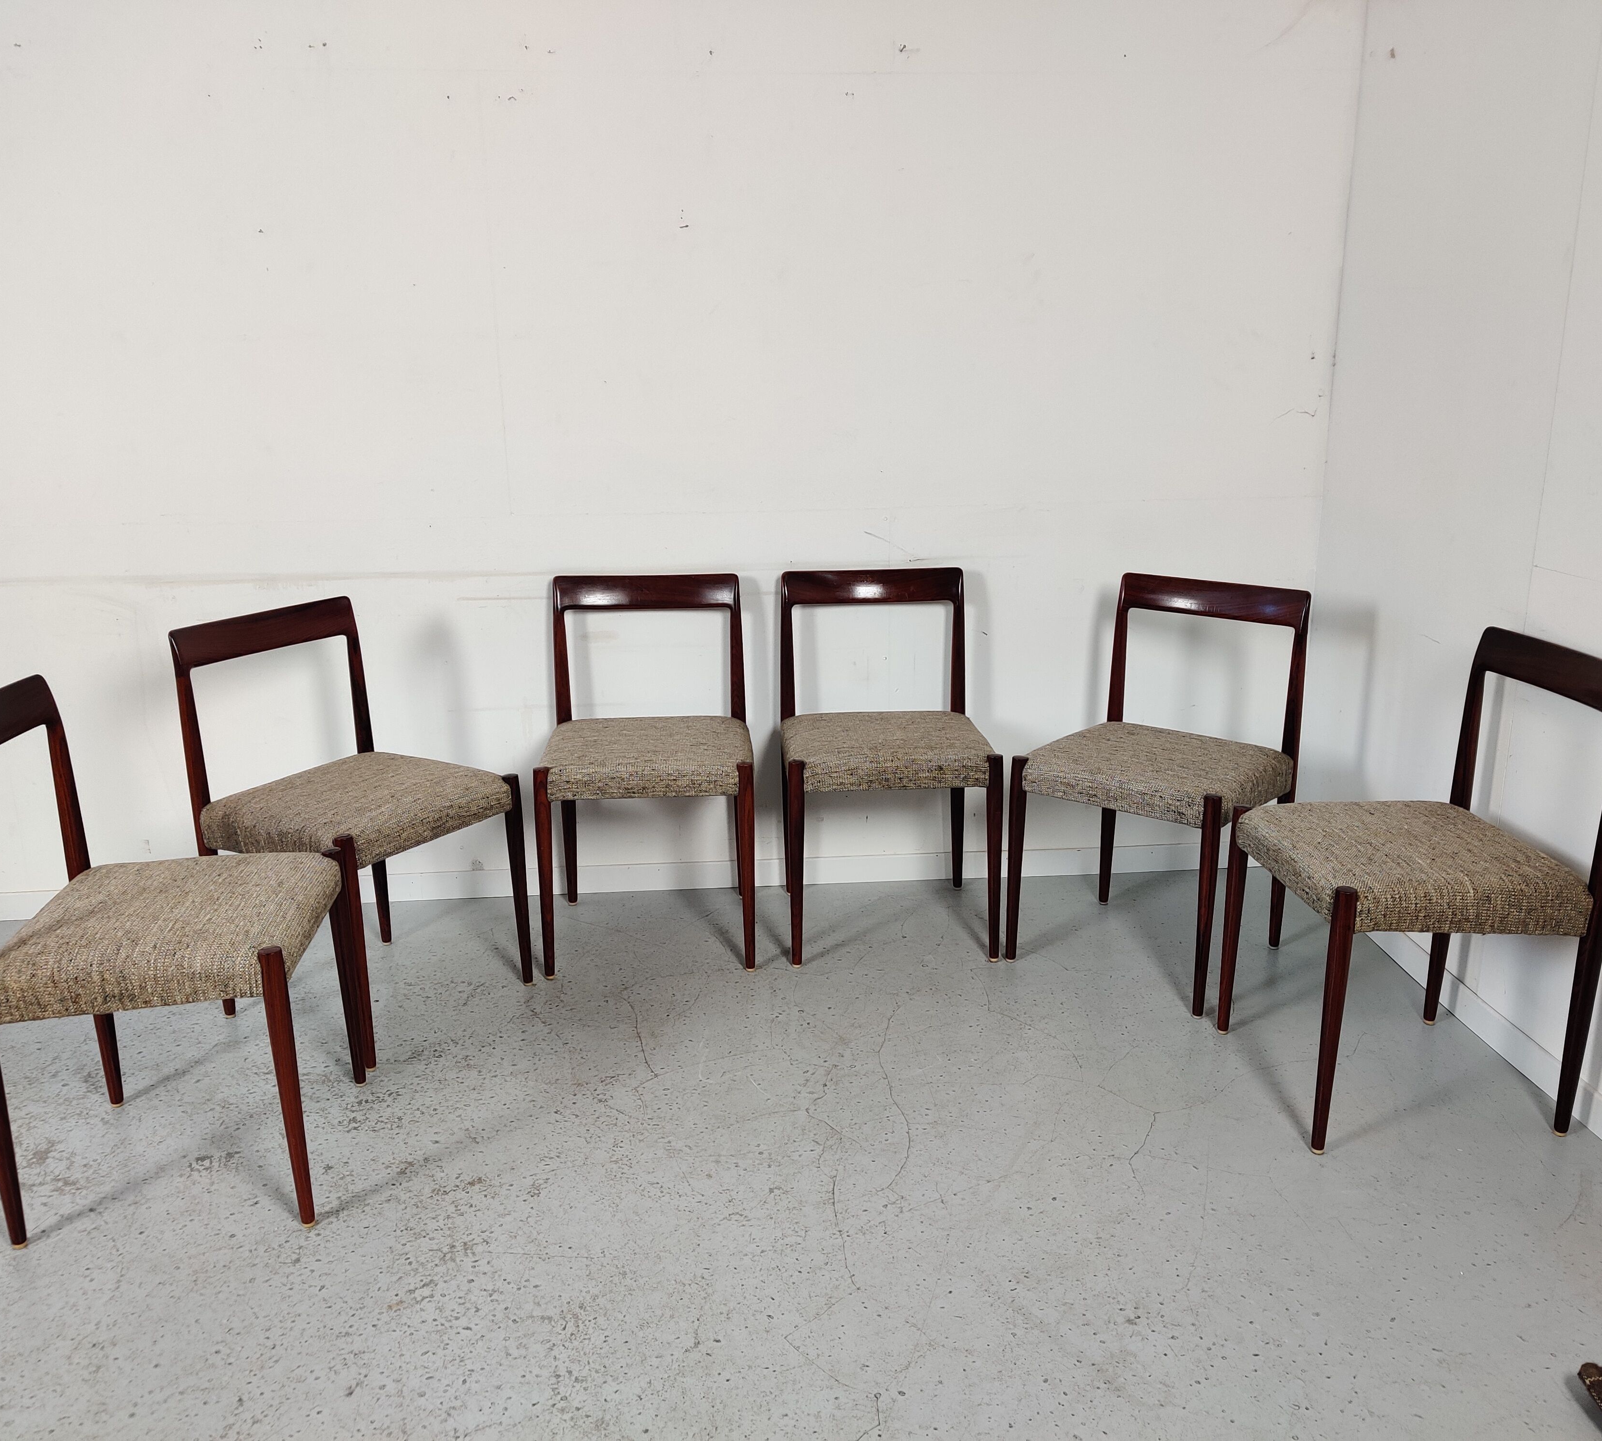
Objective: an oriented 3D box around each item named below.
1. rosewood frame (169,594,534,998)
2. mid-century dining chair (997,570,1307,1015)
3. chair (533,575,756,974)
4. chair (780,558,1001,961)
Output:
[{"bbox_3d":[-0.886,0.195,2.996,0.494,0.785,0.462,9,17,32],"label":"rosewood frame"},{"bbox_3d":[0.761,0.129,3.180,0.462,0.785,0.494,11,18,37],"label":"mid-century dining chair"},{"bbox_3d":[-0.335,0.104,3.323,0.462,0.785,0.494,-1,15,-3],"label":"chair"},{"bbox_3d":[0.188,0.087,3.366,0.462,0.785,0.494,-2,15,-4],"label":"chair"}]

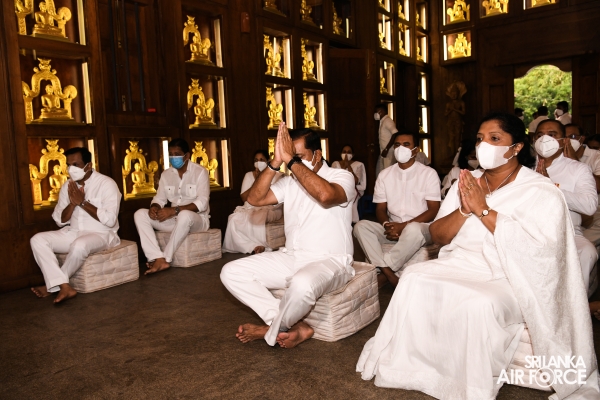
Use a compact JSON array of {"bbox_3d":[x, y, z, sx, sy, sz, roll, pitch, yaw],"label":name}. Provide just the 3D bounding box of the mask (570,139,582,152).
[{"bbox_3d":[2.270,-0.450,4.130,0.135,0.110,0.080,3,8,42],"label":"mask"}]

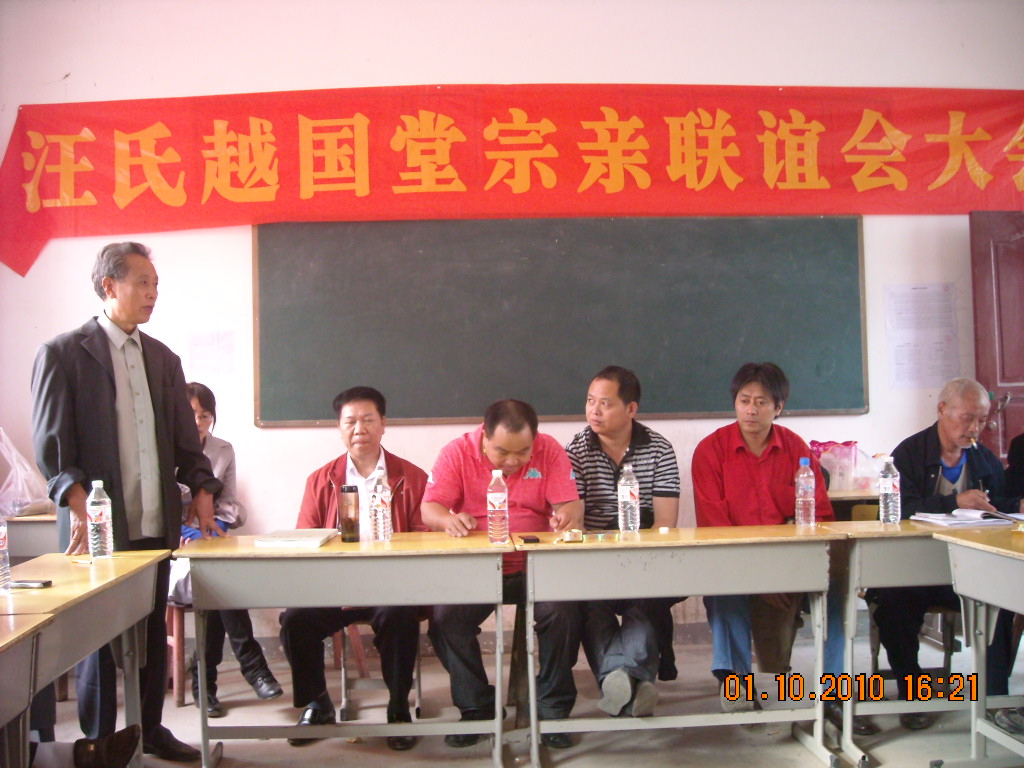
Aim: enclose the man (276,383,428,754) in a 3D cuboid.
[{"bbox_3d":[-0.575,0.637,3.860,0.530,1.270,0.760,-1,-1,-2],"label":"man"}]

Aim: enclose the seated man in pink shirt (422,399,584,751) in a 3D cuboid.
[{"bbox_3d":[-0.030,0.650,3.790,0.590,1.215,0.740,-1,-1,-1],"label":"seated man in pink shirt"}]

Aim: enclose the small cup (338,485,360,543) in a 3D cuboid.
[{"bbox_3d":[-0.534,0.426,3.400,0.062,0.185,0.062,-1,-1,-2],"label":"small cup"}]

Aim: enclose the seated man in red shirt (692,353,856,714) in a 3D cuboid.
[{"bbox_3d":[0.965,0.577,3.830,0.570,1.330,0.780,-1,-1,-3],"label":"seated man in red shirt"}]

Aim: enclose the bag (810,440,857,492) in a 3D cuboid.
[{"bbox_3d":[1.490,0.378,4.760,0.220,0.225,0.130,-1,-1,-2],"label":"bag"}]

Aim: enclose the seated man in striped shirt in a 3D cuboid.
[{"bbox_3d":[0.430,0.548,3.830,0.470,1.260,0.780,-1,-1,3],"label":"seated man in striped shirt"}]

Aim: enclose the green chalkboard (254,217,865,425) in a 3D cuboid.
[{"bbox_3d":[0.236,-0.307,4.970,2.960,0.990,0.040,-1,-1,-2],"label":"green chalkboard"}]

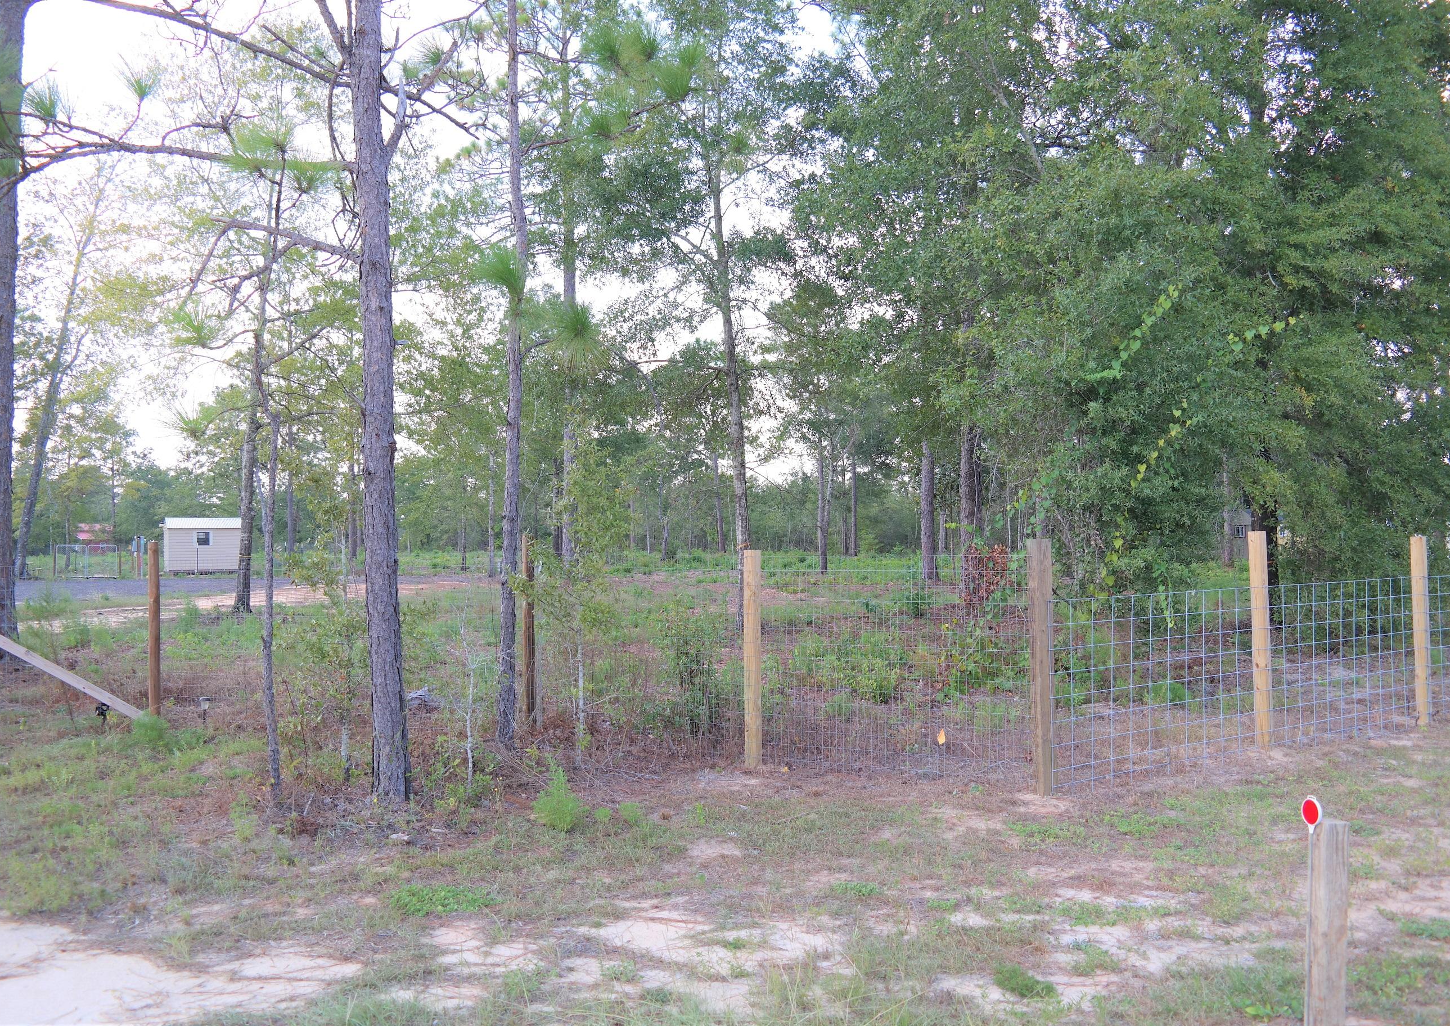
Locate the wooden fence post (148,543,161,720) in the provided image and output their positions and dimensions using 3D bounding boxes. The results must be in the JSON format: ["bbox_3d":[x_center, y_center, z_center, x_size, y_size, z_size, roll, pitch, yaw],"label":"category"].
[{"bbox_3d":[-4.953,1.023,10.020,0.100,1.570,0.100,-1,-1,15],"label":"wooden fence post"}]

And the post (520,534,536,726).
[{"bbox_3d":[-1.555,0.928,9.130,0.100,1.530,0.100,-2,-2,27],"label":"post"}]

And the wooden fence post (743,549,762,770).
[{"bbox_3d":[0.192,1.044,8.210,0.120,1.555,0.120,-1,-1,0],"label":"wooden fence post"}]

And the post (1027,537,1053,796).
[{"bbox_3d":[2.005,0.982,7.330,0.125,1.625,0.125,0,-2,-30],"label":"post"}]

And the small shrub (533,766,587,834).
[{"bbox_3d":[-0.924,1.593,6.450,0.310,0.360,0.300,-1,-1,0],"label":"small shrub"}]

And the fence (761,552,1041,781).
[{"bbox_3d":[1.133,1.041,7.740,1.950,1.480,0.040,-2,-2,27],"label":"fence"}]

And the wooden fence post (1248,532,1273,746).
[{"bbox_3d":[3.977,0.947,8.570,0.130,1.610,0.130,-2,-2,33],"label":"wooden fence post"}]

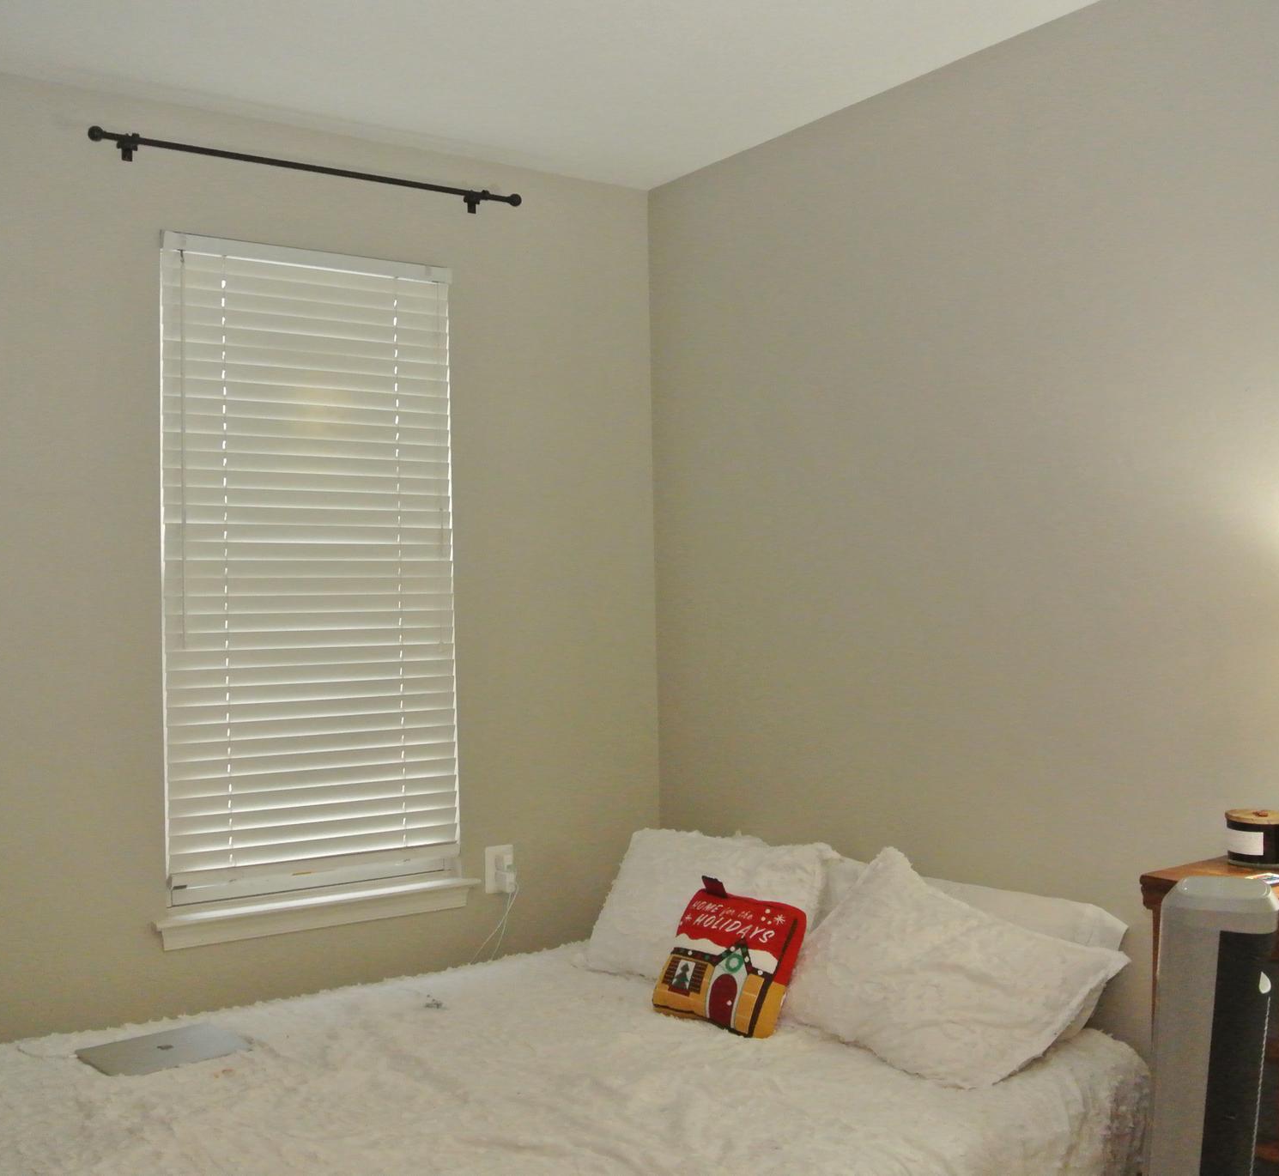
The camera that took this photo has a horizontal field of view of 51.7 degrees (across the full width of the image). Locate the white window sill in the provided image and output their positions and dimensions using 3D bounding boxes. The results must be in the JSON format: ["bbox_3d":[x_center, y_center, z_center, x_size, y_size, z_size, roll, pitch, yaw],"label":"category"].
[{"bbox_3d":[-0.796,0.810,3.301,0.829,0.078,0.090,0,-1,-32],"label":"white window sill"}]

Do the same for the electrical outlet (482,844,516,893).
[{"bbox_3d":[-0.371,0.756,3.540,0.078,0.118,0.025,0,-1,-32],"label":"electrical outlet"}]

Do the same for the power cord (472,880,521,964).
[{"bbox_3d":[-0.379,0.884,3.487,0.125,0.215,0.070,0,-1,-32],"label":"power cord"}]

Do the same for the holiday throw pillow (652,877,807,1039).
[{"bbox_3d":[0.199,0.817,2.938,0.272,0.280,0.095,-2,-38,43],"label":"holiday throw pillow"}]

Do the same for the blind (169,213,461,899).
[{"bbox_3d":[-0.802,-0.063,3.303,0.742,1.573,0.060,0,-1,-32],"label":"blind"}]

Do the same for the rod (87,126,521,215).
[{"bbox_3d":[-0.795,-1.028,3.280,1.085,0.049,0.100,0,-1,-32],"label":"rod"}]

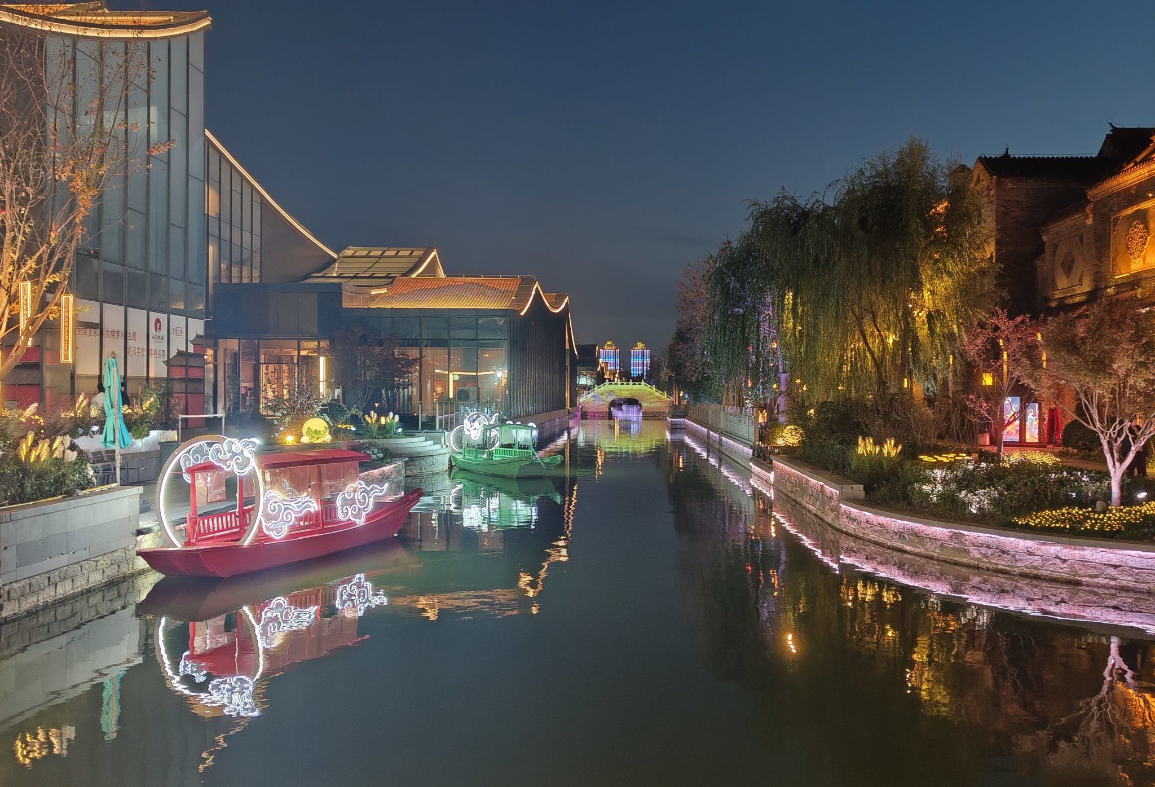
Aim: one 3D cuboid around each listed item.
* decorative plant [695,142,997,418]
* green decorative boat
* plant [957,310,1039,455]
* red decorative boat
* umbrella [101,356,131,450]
[{"bbox_3d":[9.179,-3.635,36.448,9.000,9.300,8.000,0,0,0],"label":"decorative plant"},{"bbox_3d":[-2.625,1.829,37.808,1.700,2.040,7.072,0,0,-30],"label":"green decorative boat"},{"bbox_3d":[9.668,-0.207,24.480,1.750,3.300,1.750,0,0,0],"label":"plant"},{"bbox_3d":[-4.461,1.714,18.537,1.650,2.067,6.990,0,0,21],"label":"red decorative boat"},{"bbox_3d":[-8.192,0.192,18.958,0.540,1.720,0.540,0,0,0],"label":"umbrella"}]

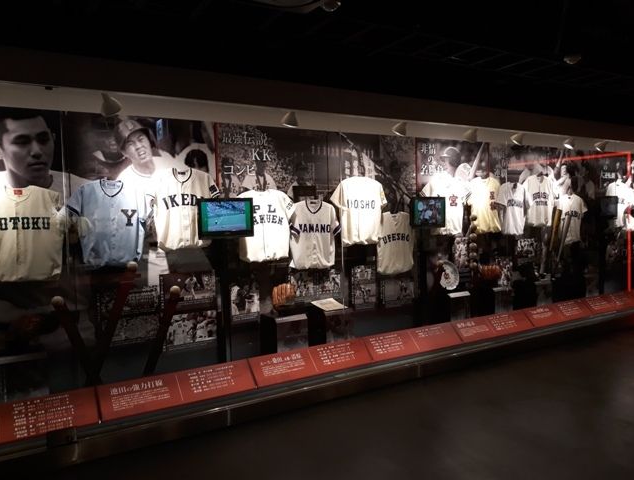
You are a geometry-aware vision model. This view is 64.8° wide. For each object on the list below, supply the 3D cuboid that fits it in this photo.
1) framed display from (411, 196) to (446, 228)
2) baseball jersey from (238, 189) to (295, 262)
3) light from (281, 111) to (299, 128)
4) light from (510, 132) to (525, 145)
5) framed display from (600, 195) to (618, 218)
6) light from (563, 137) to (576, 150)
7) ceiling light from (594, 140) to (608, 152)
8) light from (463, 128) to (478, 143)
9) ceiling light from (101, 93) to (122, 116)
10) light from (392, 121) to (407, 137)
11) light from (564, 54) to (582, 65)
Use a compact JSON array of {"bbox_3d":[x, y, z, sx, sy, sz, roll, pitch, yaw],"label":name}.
[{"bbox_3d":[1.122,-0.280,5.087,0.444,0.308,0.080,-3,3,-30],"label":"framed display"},{"bbox_3d":[-0.467,-0.122,4.272,0.575,0.620,0.180,-3,3,-30],"label":"baseball jersey"},{"bbox_3d":[-0.224,-0.986,4.079,0.130,0.140,0.140,-2,3,0],"label":"light"},{"bbox_3d":[2.202,-1.109,5.491,0.130,0.140,0.140,-3,3,-30],"label":"light"},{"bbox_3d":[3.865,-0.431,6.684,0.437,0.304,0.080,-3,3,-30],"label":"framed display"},{"bbox_3d":[3.006,-1.157,5.959,0.130,0.140,0.140,-3,3,-30],"label":"light"},{"bbox_3d":[3.580,-1.179,6.293,0.130,0.140,0.140,-3,3,-30],"label":"ceiling light"},{"bbox_3d":[1.580,-1.079,5.129,0.130,0.140,0.140,-3,3,-30],"label":"light"},{"bbox_3d":[-1.399,-0.922,3.394,0.130,0.140,0.140,-3,3,-30],"label":"ceiling light"},{"bbox_3d":[0.766,-1.033,4.655,0.130,0.140,0.140,-3,3,-30],"label":"light"},{"bbox_3d":[1.961,-1.385,3.831,0.125,0.095,0.125,-3,3,-30],"label":"light"}]

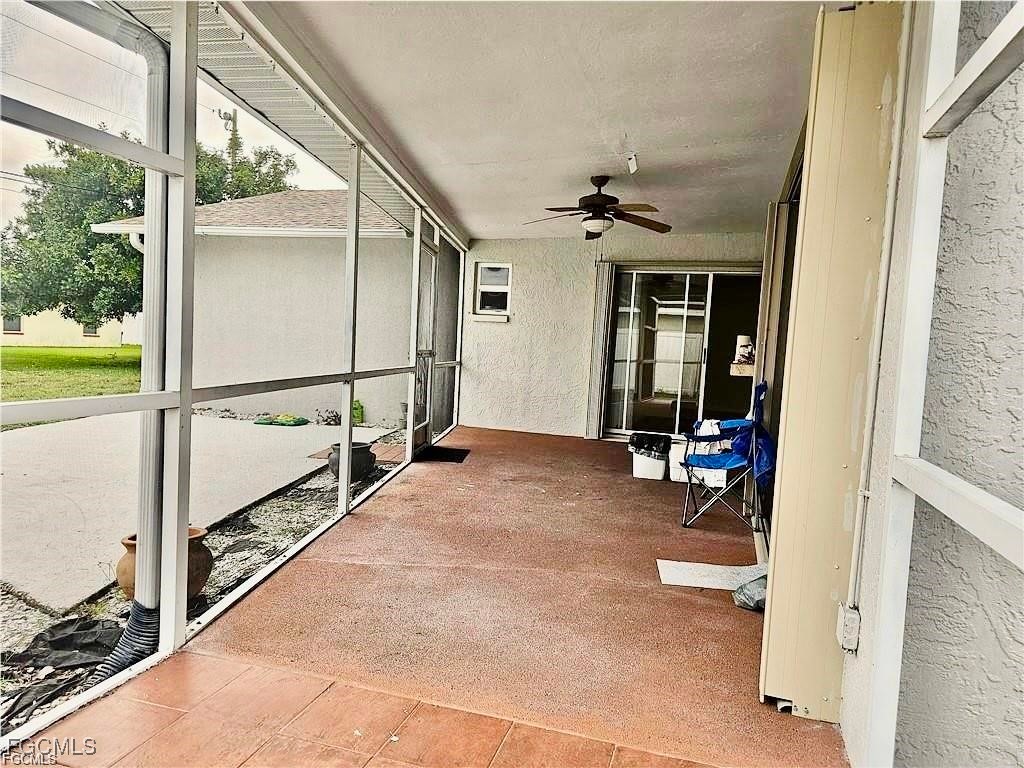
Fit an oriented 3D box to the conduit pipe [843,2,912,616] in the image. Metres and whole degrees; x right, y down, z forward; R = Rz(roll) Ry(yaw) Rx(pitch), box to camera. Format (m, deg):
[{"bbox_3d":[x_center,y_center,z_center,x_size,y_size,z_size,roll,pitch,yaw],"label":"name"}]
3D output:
[{"bbox_3d":[1.085,-0.236,2.005,0.035,1.870,0.035,4,4,18],"label":"conduit pipe"}]

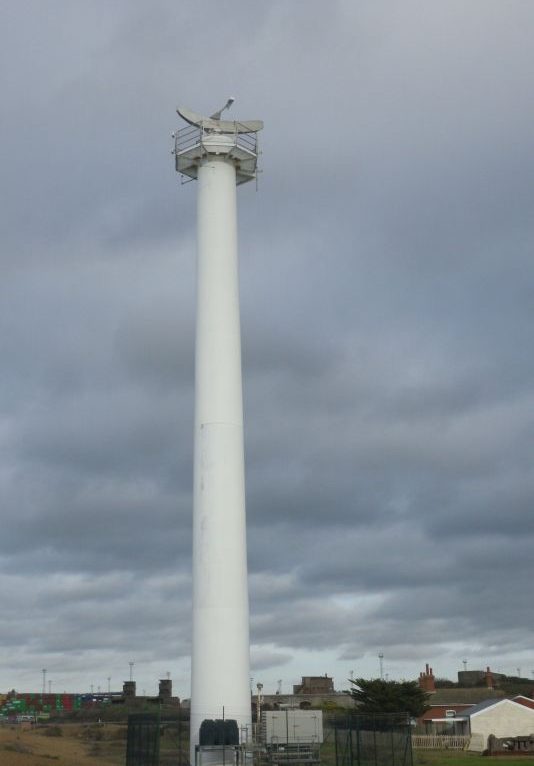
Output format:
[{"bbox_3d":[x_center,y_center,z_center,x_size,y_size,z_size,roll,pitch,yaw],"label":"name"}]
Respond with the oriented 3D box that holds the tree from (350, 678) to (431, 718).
[{"bbox_3d":[9.825,26.747,85.812,6.600,5.340,6.200,-1,-18,0],"label":"tree"}]

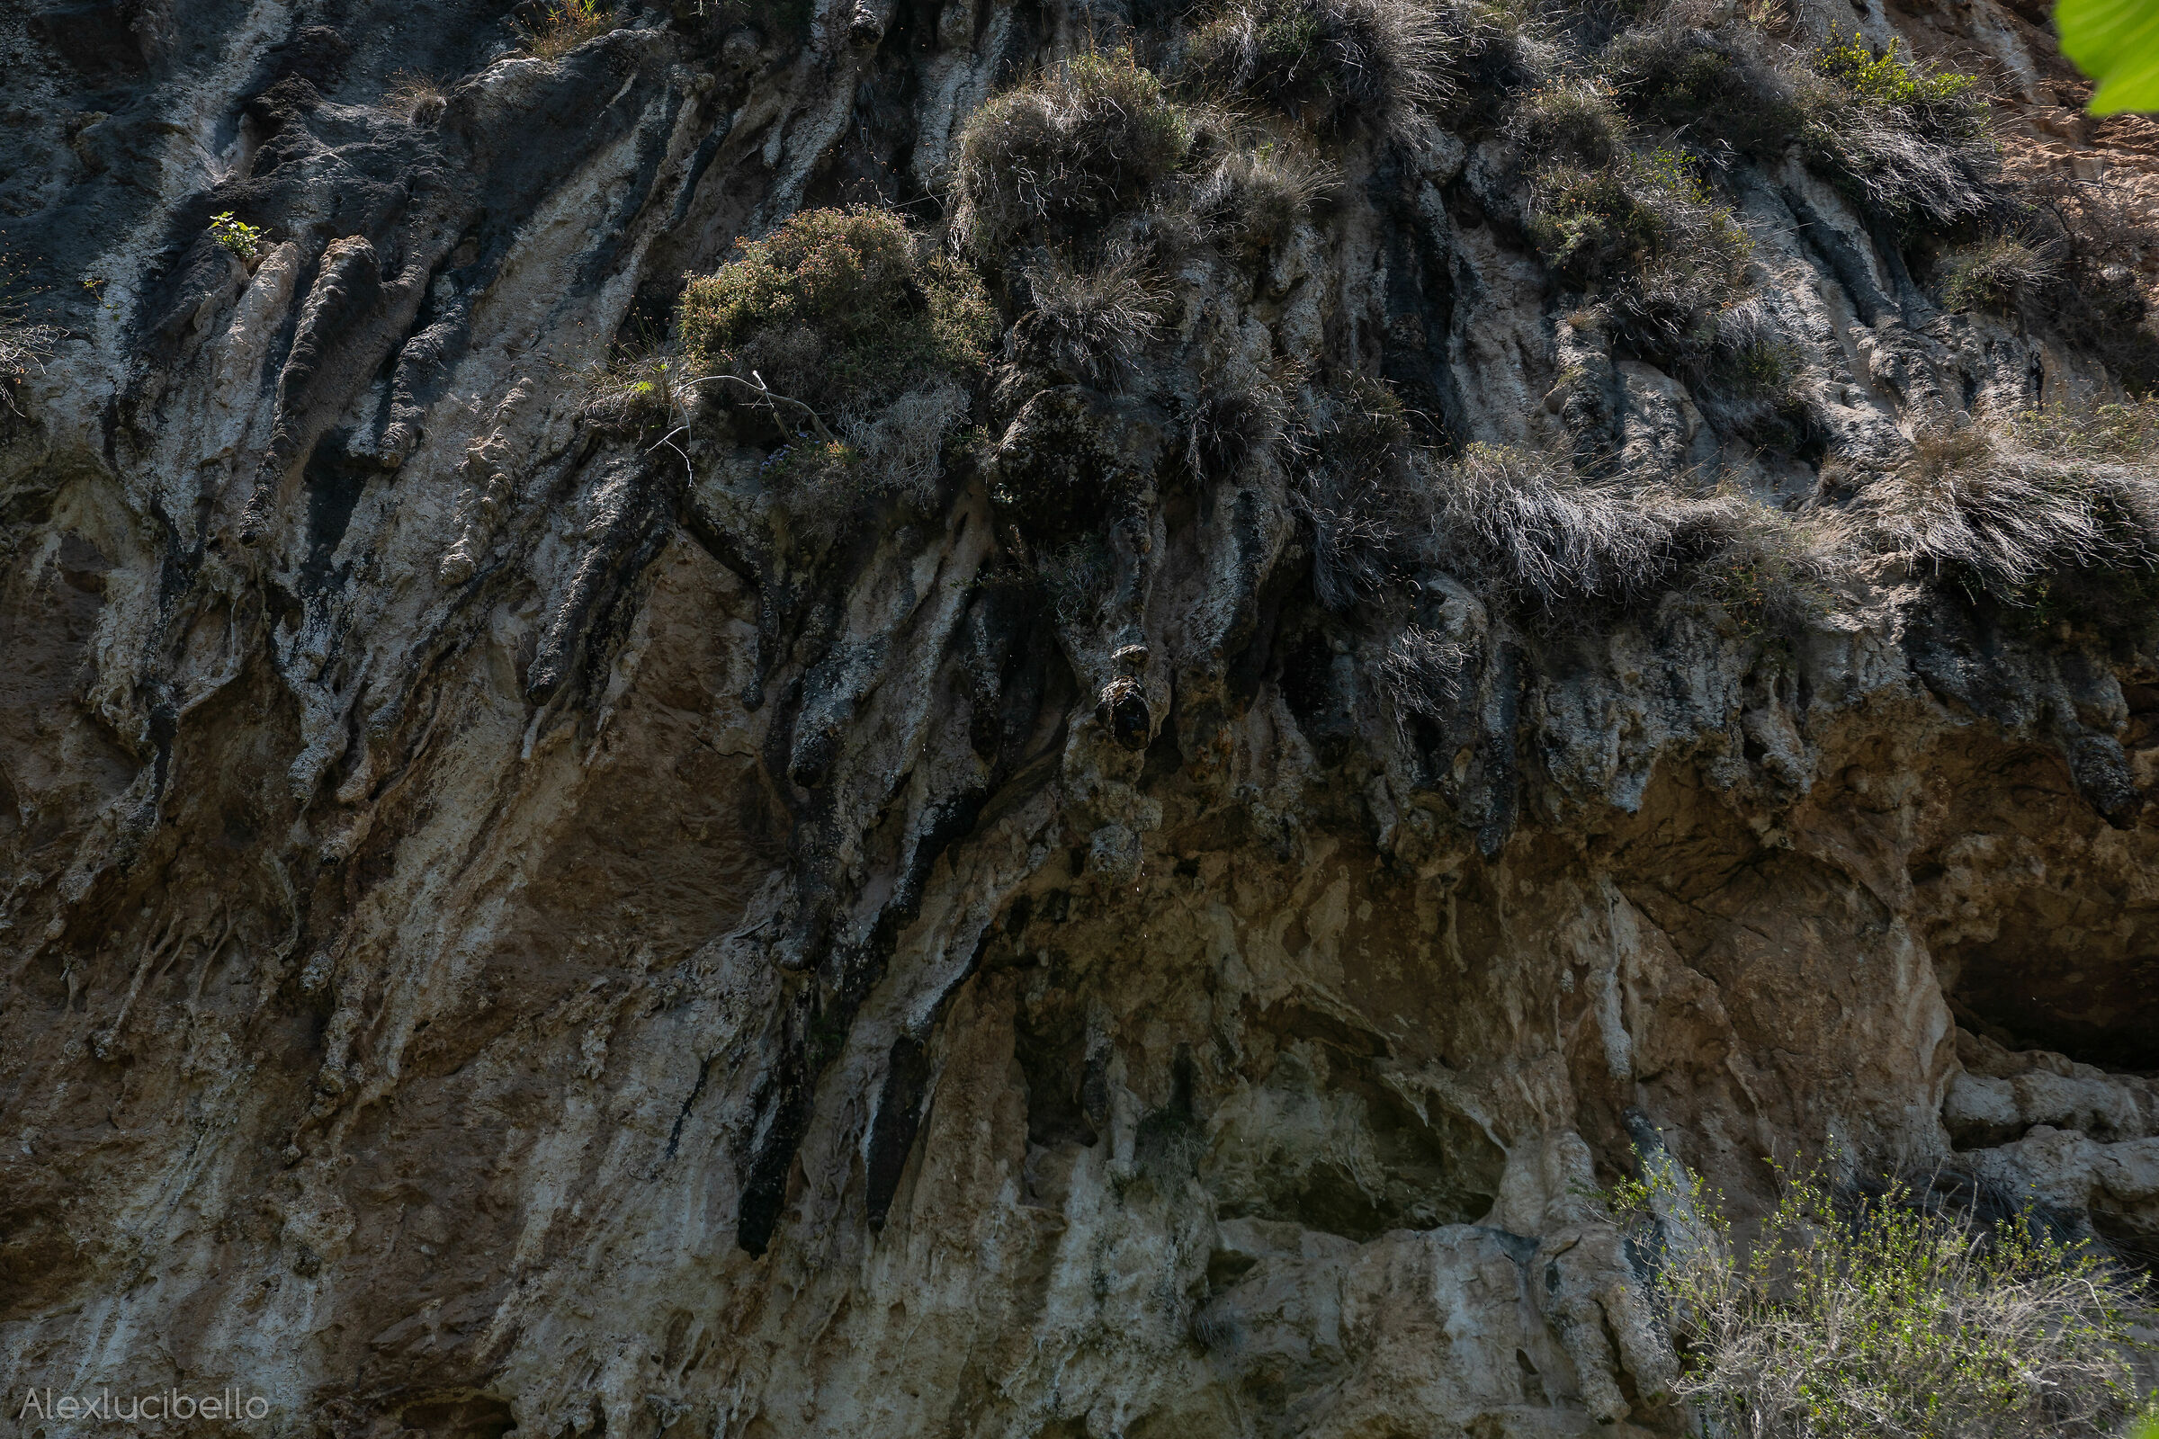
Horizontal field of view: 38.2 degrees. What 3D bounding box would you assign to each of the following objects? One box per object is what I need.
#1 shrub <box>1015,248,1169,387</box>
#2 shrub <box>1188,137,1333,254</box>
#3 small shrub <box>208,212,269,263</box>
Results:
[{"bbox_3d":[0.047,-1.597,12.400,0.592,0.523,0.480,0,-18,0],"label":"shrub"},{"bbox_3d":[0.745,-2.151,12.800,0.578,0.454,0.450,0,-18,0],"label":"shrub"},{"bbox_3d":[-3.456,-1.981,12.800,0.235,0.197,0.190,0,-18,0],"label":"small shrub"}]

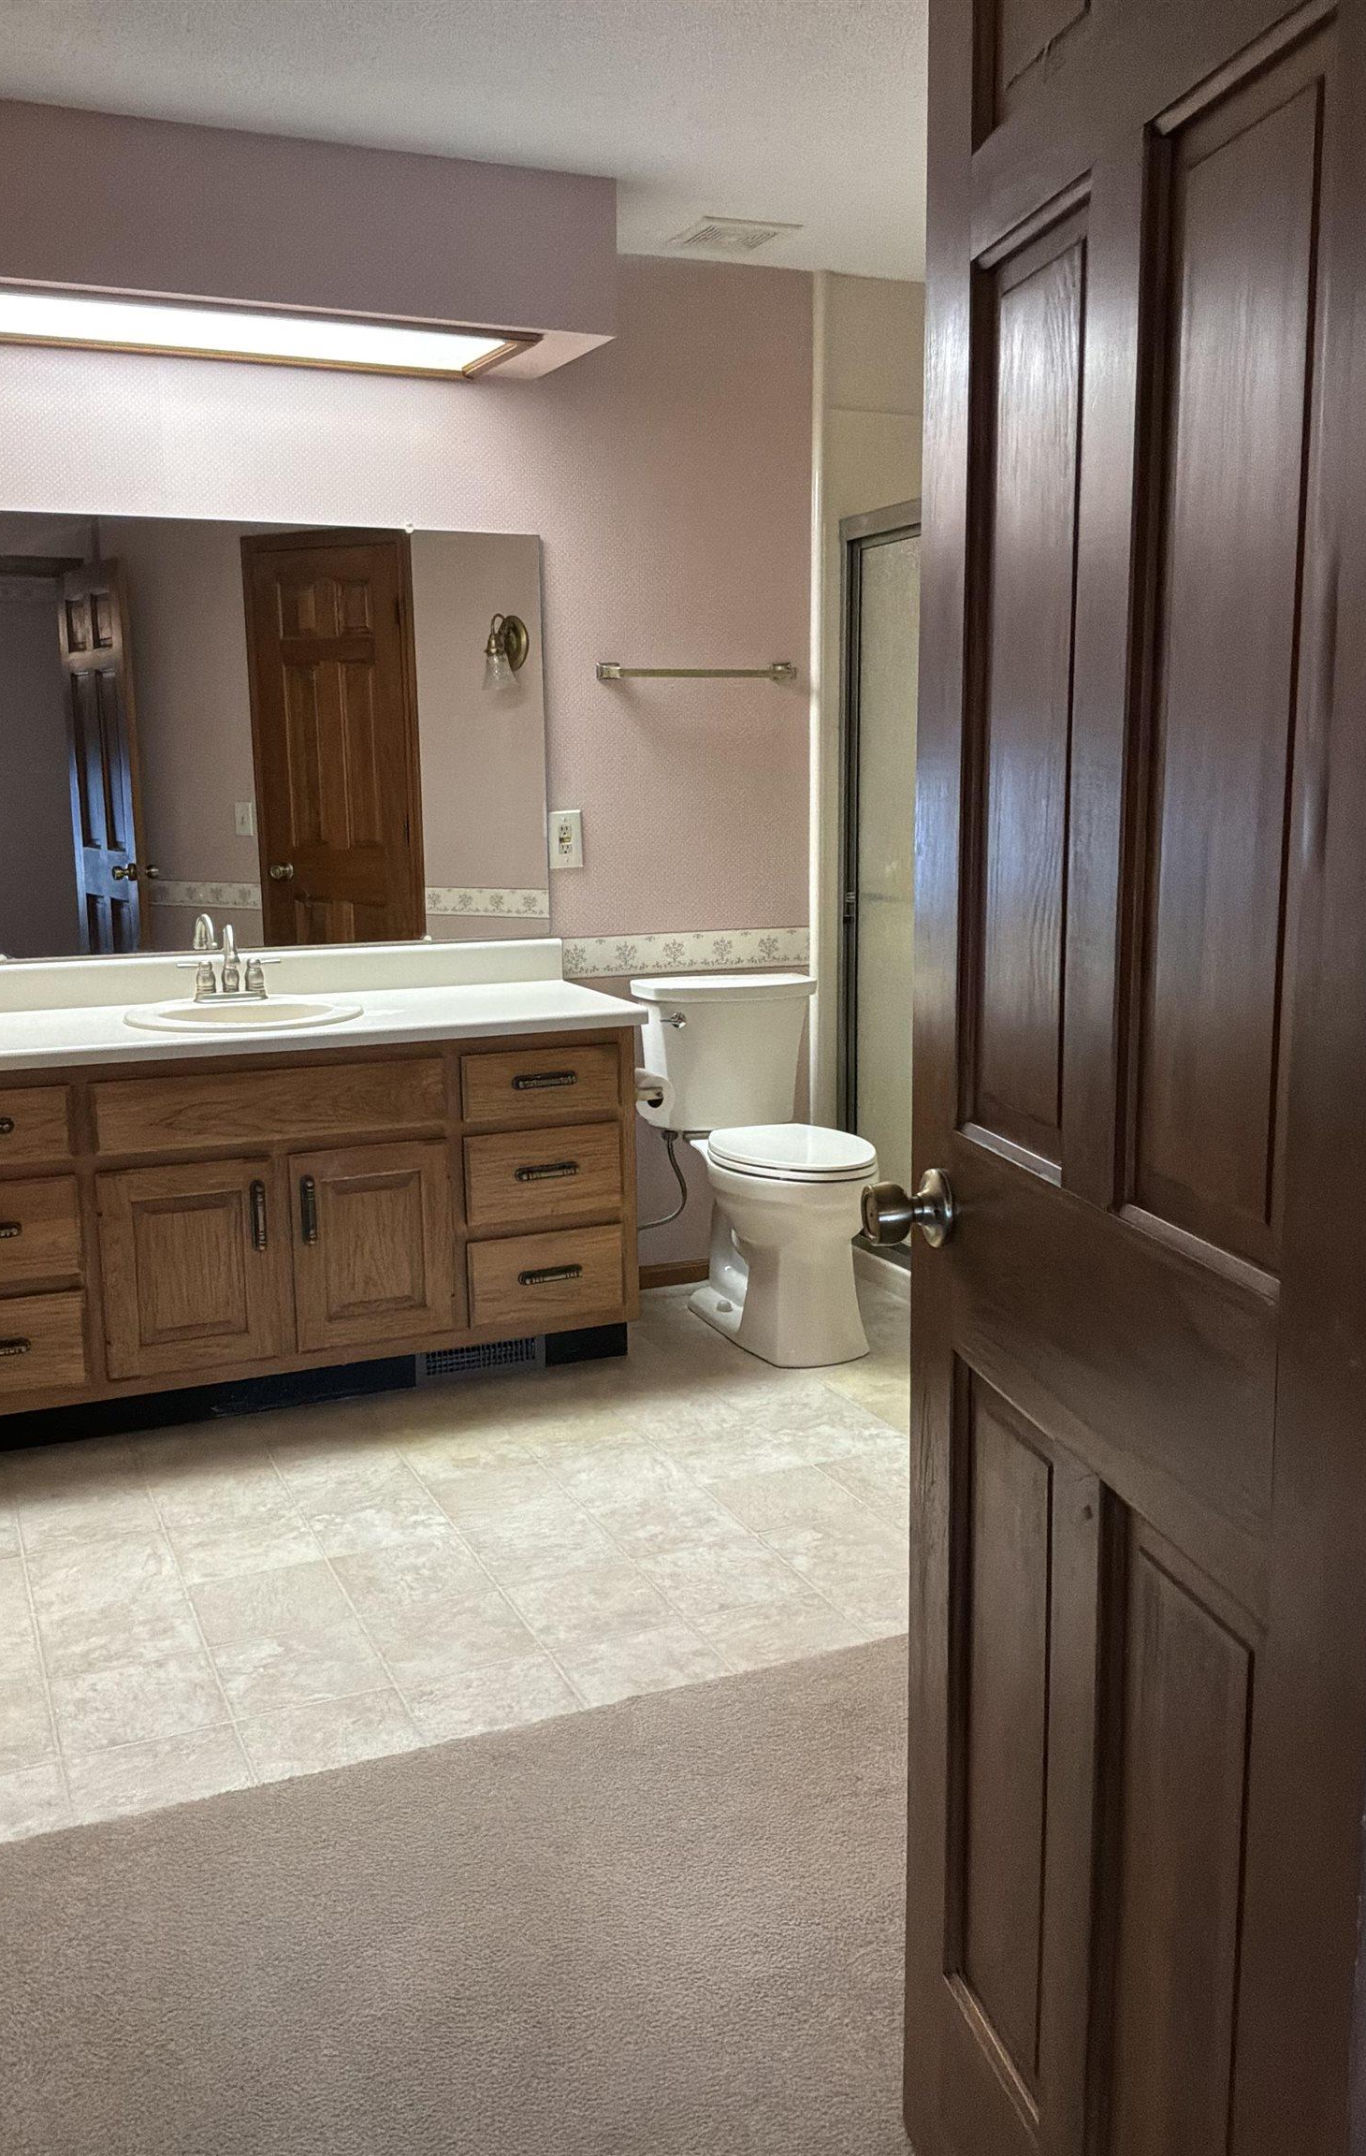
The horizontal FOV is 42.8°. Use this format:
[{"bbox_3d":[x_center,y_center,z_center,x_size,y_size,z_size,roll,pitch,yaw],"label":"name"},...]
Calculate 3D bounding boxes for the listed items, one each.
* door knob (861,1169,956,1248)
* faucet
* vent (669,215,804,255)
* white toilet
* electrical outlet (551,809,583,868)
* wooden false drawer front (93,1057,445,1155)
[{"bbox_3d":[0.182,0.110,1.450,0.063,0.066,0.066,-3,10,-12],"label":"door knob"},{"bbox_3d":[-0.957,-0.244,3.717,0.210,0.166,0.160,-5,11,-23],"label":"faucet"},{"bbox_3d":[0.109,-1.836,3.798,0.225,0.020,0.225,-5,11,-23],"label":"vent"},{"bbox_3d":[0.203,0.194,4.040,0.420,0.785,0.720,-5,11,-23],"label":"white toilet"},{"bbox_3d":[-0.274,-0.561,4.112,0.078,0.126,0.010,-5,11,-23],"label":"electrical outlet"},{"bbox_3d":[-0.794,0.053,3.406,0.680,0.145,0.022,-5,11,-23],"label":"wooden false drawer front"}]

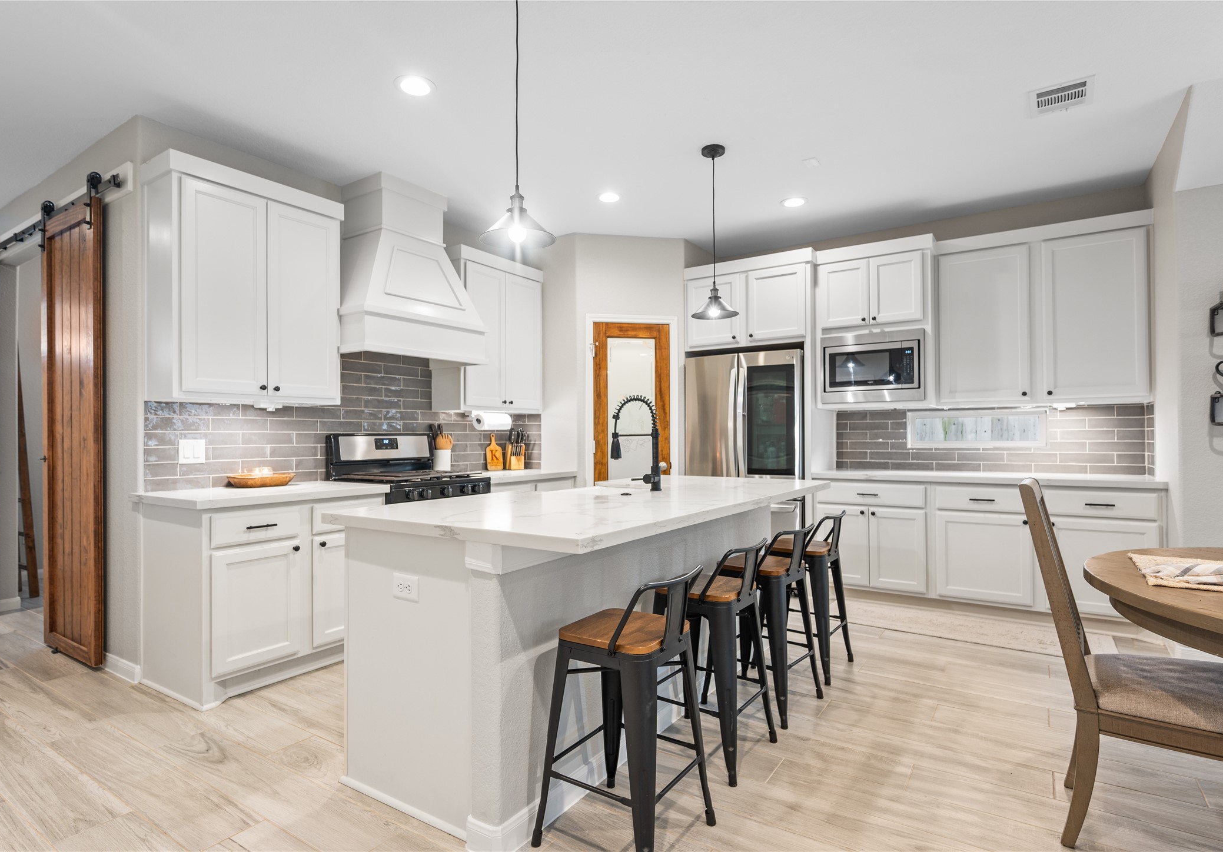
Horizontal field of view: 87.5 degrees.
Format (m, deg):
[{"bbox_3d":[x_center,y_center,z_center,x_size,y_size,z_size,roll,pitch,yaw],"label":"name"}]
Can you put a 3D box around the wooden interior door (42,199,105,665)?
[{"bbox_3d":[-2.949,0.026,3.493,0.757,2.406,0.044,-1,-1,34],"label":"wooden interior door"}]

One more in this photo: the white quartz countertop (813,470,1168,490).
[{"bbox_3d":[2.385,0.331,4.227,1.902,0.037,0.662,-1,-1,34],"label":"white quartz countertop"}]

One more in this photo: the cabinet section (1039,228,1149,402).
[{"bbox_3d":[3.052,-0.675,4.068,0.526,1.018,0.330,-1,-1,32],"label":"cabinet section"}]

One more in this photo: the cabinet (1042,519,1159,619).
[{"bbox_3d":[2.919,0.794,3.860,0.538,0.551,0.603,-1,-1,34],"label":"cabinet"}]

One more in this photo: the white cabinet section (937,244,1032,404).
[{"bbox_3d":[2.557,-0.668,4.380,0.524,1.018,0.330,-1,-1,32],"label":"white cabinet section"}]

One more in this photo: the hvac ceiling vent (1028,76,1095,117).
[{"bbox_3d":[2.124,-1.539,3.015,0.247,0.020,0.302,-1,-1,34],"label":"hvac ceiling vent"}]

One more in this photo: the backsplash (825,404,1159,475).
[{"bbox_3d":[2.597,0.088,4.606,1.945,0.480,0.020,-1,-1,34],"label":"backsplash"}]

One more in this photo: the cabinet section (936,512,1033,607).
[{"bbox_3d":[2.482,0.826,4.240,0.531,0.548,0.550,-1,-1,32],"label":"cabinet section"}]

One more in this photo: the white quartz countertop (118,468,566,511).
[{"bbox_3d":[-1.271,0.352,3.999,0.636,0.040,2.692,-1,-1,34],"label":"white quartz countertop"}]

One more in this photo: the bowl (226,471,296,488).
[{"bbox_3d":[-1.882,0.299,3.467,0.178,0.062,0.375,-1,-1,34],"label":"bowl"}]

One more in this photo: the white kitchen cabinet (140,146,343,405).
[{"bbox_3d":[-1.898,-0.691,3.366,0.327,1.141,0.873,-1,-1,34],"label":"white kitchen cabinet"}]

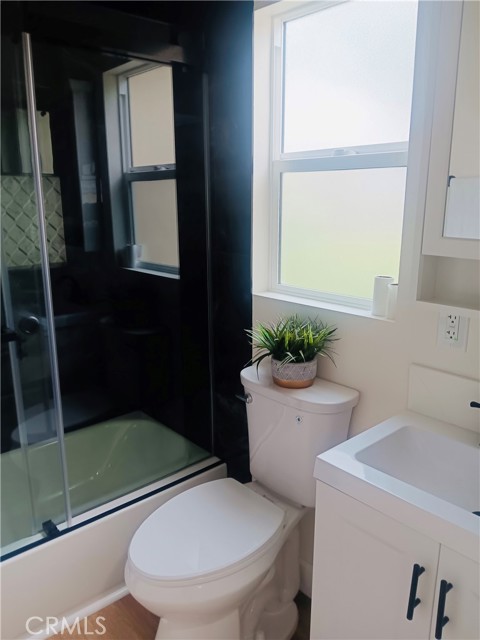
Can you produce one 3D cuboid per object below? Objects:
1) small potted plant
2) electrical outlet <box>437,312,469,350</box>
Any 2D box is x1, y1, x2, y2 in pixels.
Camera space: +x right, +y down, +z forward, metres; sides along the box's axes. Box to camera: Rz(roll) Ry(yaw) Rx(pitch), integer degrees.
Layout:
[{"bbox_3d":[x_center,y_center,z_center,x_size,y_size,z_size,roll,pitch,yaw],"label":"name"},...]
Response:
[{"bbox_3d":[0.165,0.103,1.549,0.250,0.210,0.290,-12,17,-41],"label":"small potted plant"},{"bbox_3d":[0.549,0.023,1.246,0.012,0.115,0.078,-12,17,-41],"label":"electrical outlet"}]

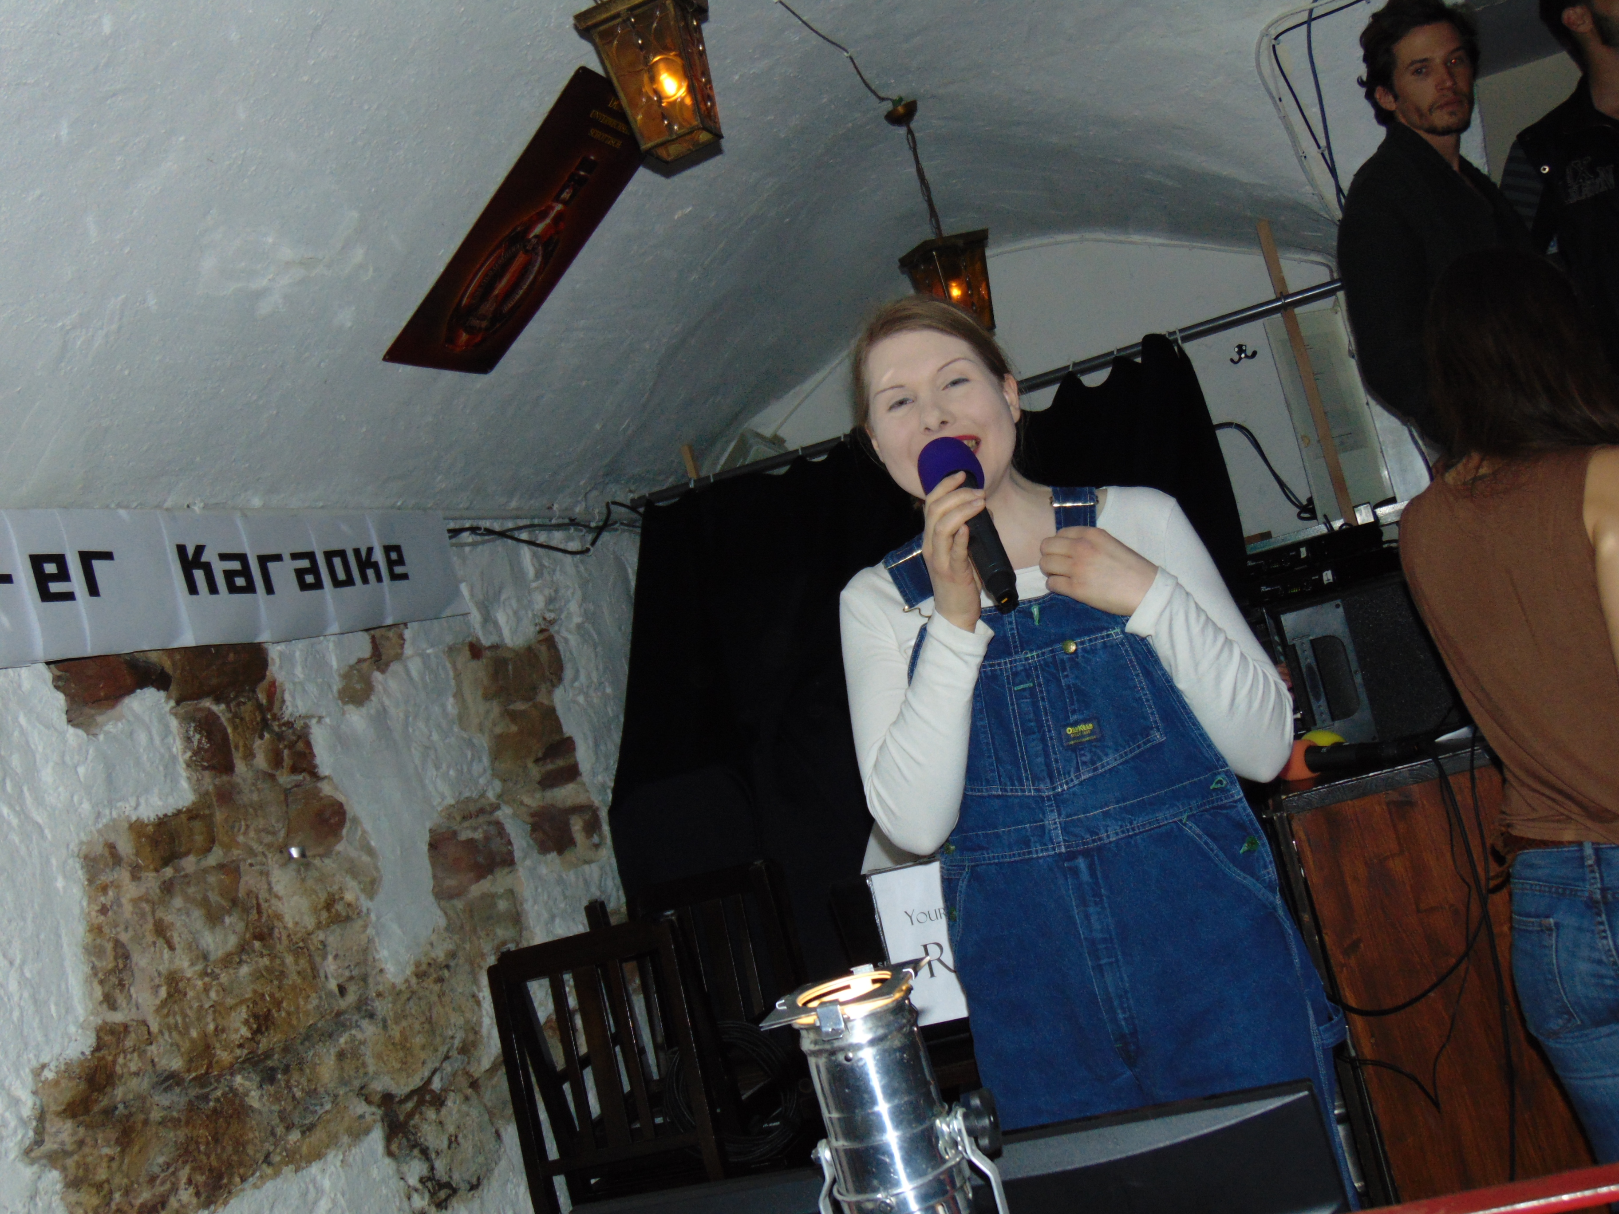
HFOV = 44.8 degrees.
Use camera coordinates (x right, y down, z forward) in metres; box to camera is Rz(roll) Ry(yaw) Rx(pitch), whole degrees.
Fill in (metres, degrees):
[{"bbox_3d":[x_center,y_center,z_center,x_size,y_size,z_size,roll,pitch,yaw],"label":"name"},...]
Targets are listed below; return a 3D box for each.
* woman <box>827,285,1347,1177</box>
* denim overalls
[{"bbox_3d":[0.385,0.460,2.090,0.470,1.650,0.380,-16,-4,17],"label":"woman"},{"bbox_3d":[0.410,0.560,2.100,0.420,1.340,0.300,-16,-4,17],"label":"denim overalls"}]

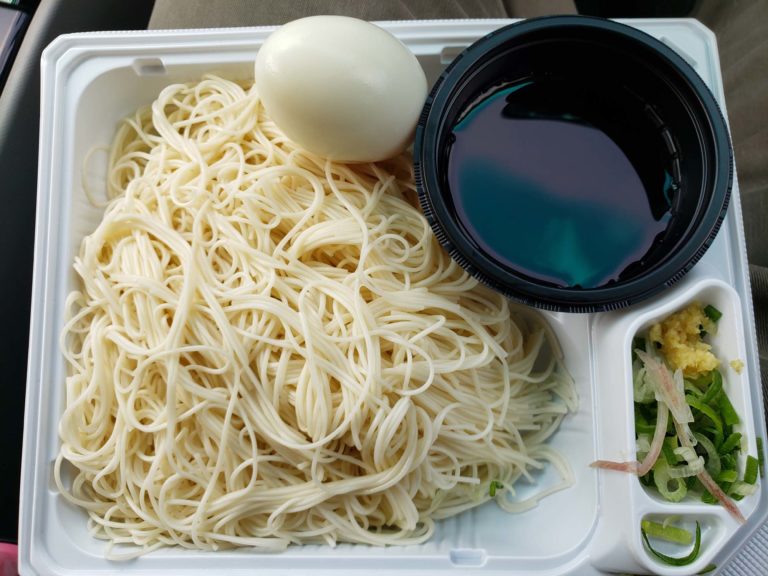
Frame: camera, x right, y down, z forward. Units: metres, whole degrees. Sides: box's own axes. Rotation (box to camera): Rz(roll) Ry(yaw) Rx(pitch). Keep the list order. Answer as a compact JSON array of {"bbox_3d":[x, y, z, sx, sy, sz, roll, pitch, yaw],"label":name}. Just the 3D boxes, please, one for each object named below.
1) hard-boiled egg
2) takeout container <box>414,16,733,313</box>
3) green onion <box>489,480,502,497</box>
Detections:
[{"bbox_3d":[-0.013,-0.062,0.183,0.056,0.044,0.044,16,82,1],"label":"hard-boiled egg"},{"bbox_3d":[0.062,-0.039,0.209,0.101,0.048,0.101,0,81,2],"label":"takeout container"},{"bbox_3d":[0.039,0.071,0.203,0.005,0.004,0.006,0,81,2],"label":"green onion"}]

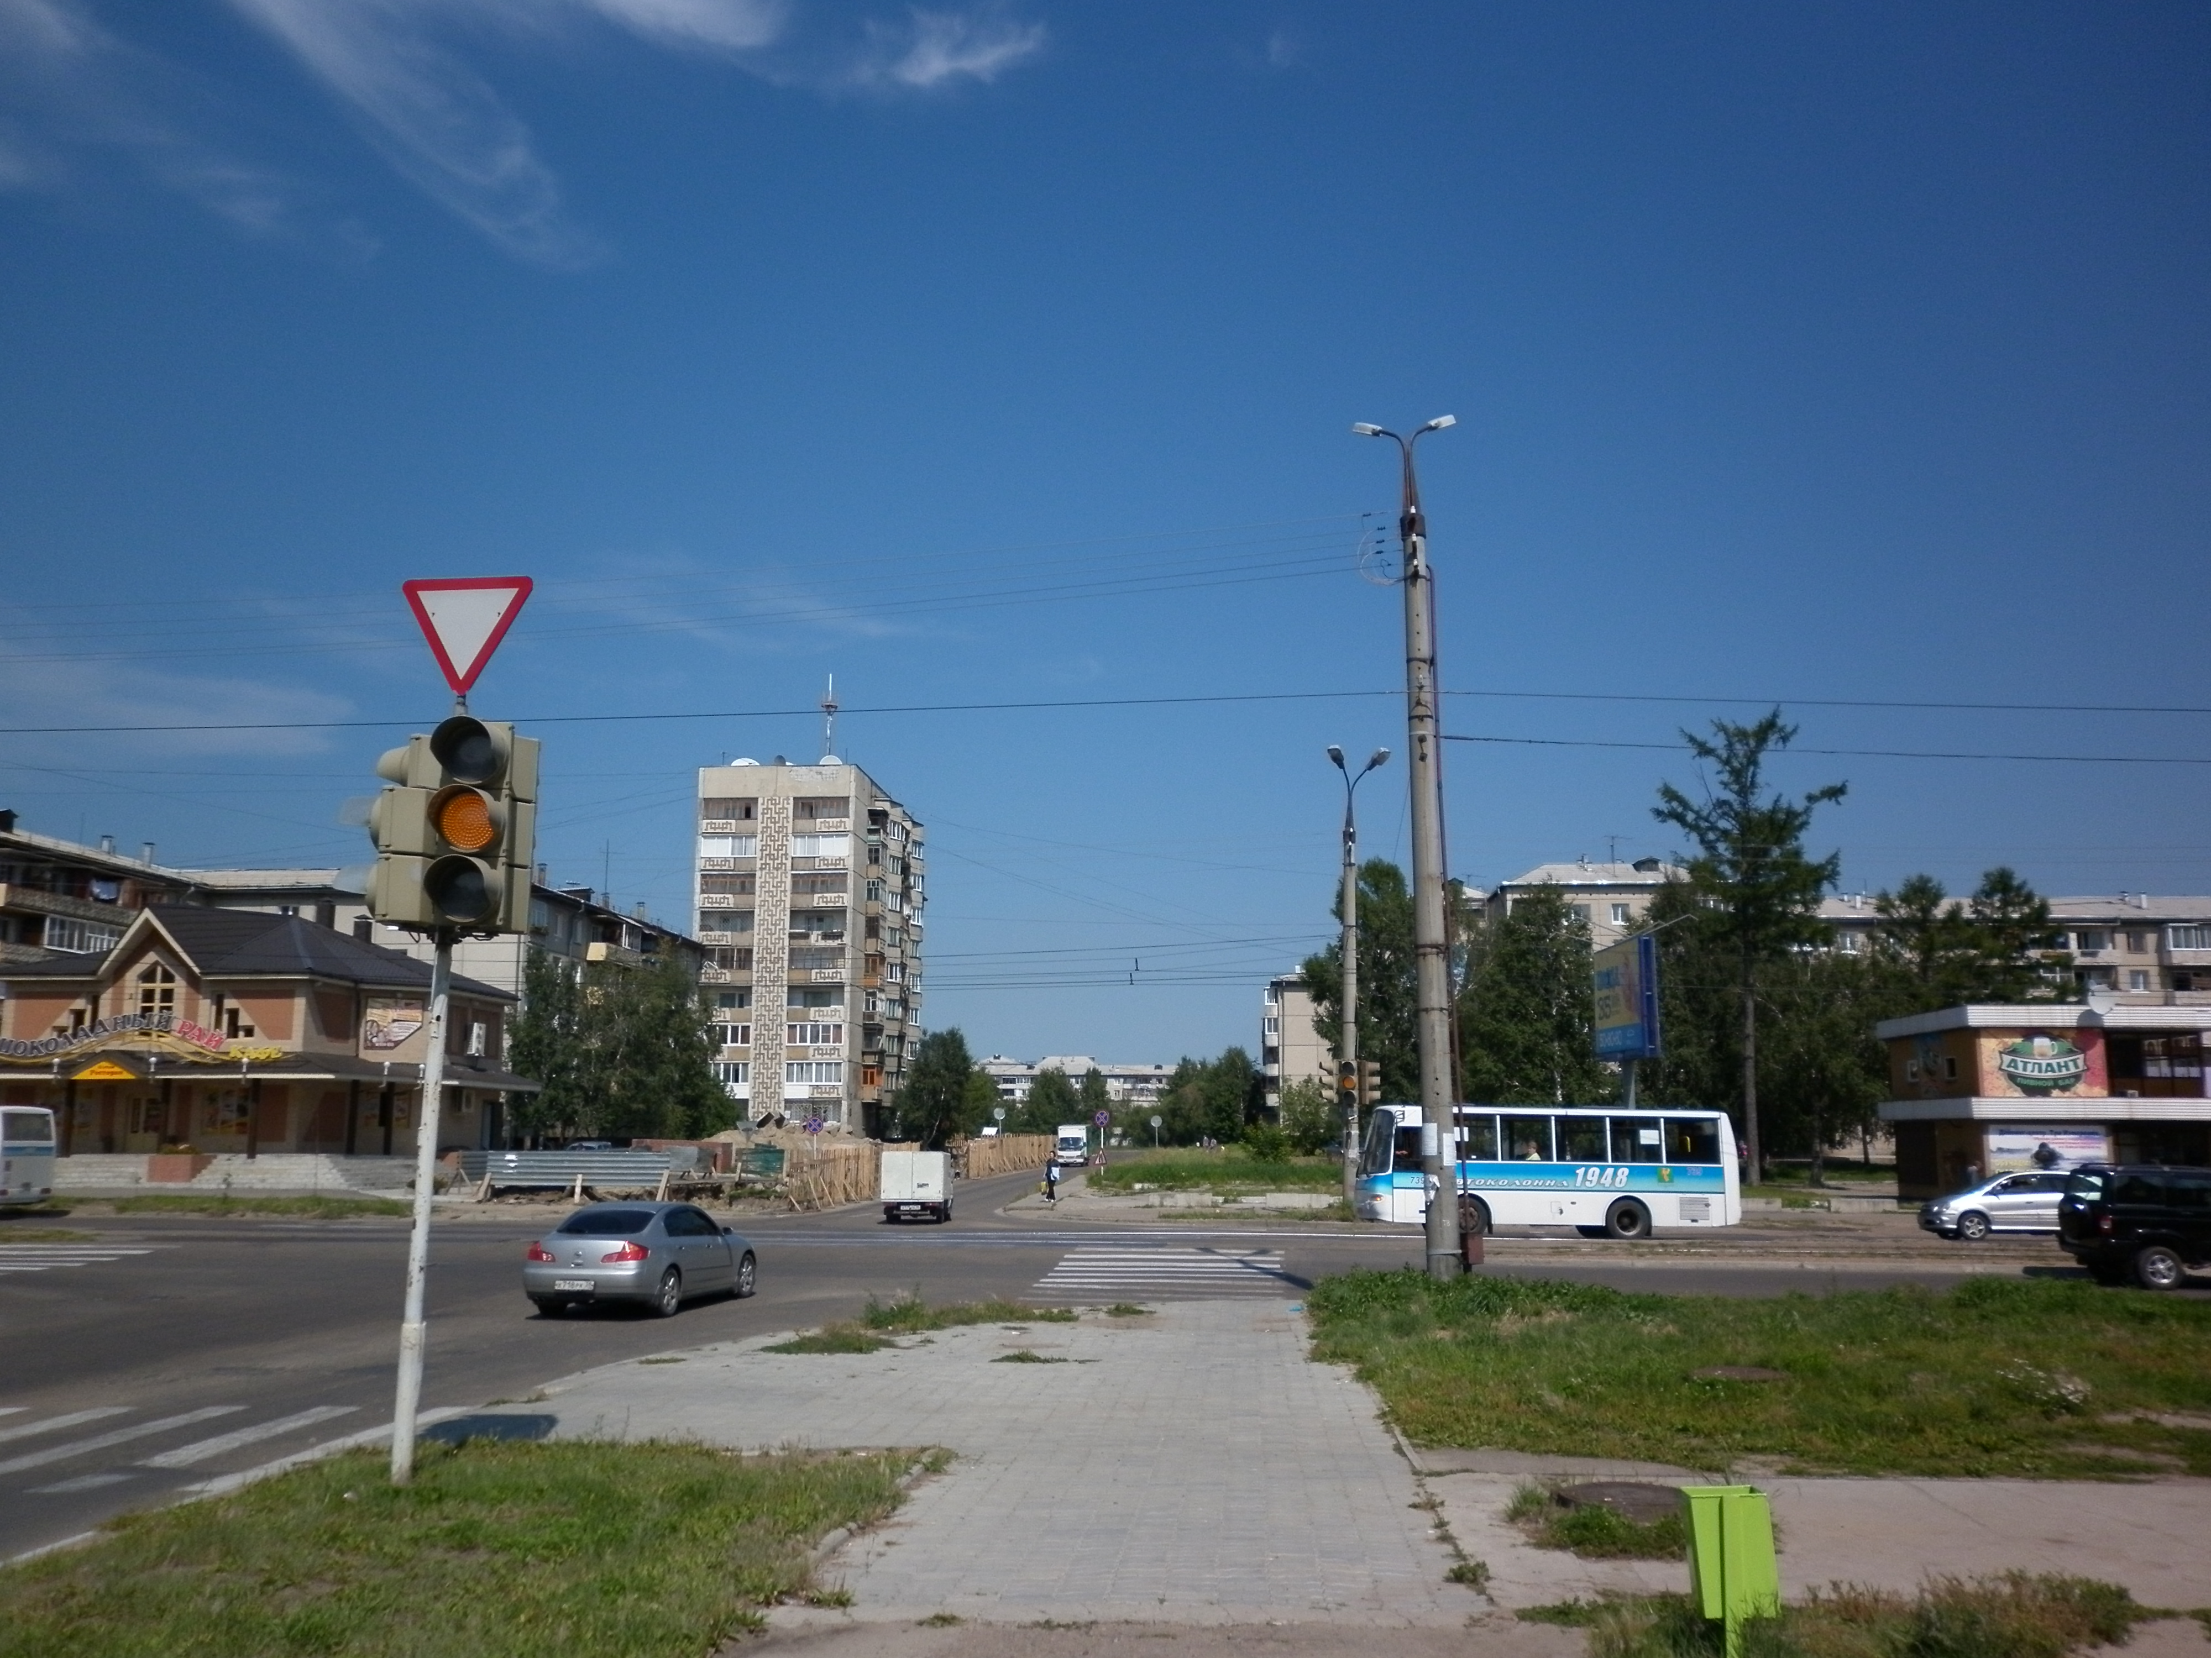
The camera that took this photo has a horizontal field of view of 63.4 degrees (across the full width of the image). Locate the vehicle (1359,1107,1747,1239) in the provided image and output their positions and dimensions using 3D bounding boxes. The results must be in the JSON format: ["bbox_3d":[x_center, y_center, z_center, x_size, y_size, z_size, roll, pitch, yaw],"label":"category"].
[{"bbox_3d":[10.087,7.876,41.589,8.380,3.070,2.420,-1,-9,7],"label":"vehicle"}]

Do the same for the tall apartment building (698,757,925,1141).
[{"bbox_3d":[-23.335,11.699,146.491,12.600,28.500,28.000,-1,-10,4],"label":"tall apartment building"}]

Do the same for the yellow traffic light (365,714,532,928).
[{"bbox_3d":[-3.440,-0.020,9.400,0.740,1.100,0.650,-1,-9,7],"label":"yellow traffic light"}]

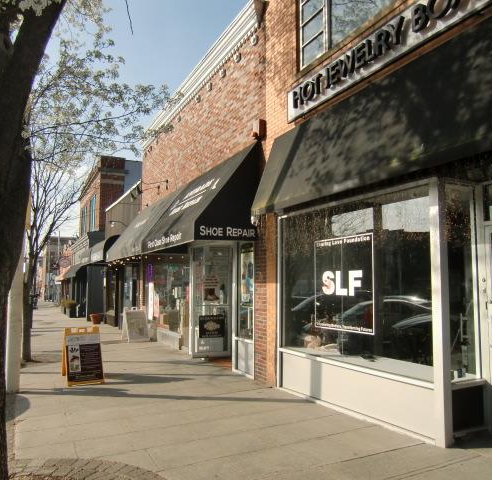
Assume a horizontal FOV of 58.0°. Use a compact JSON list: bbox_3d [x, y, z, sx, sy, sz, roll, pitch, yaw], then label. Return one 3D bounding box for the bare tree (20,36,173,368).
[{"bbox_3d":[-4.152,-1.258,10.313,4.800,7.900,4.600,4,-7,-27],"label":"bare tree"}]

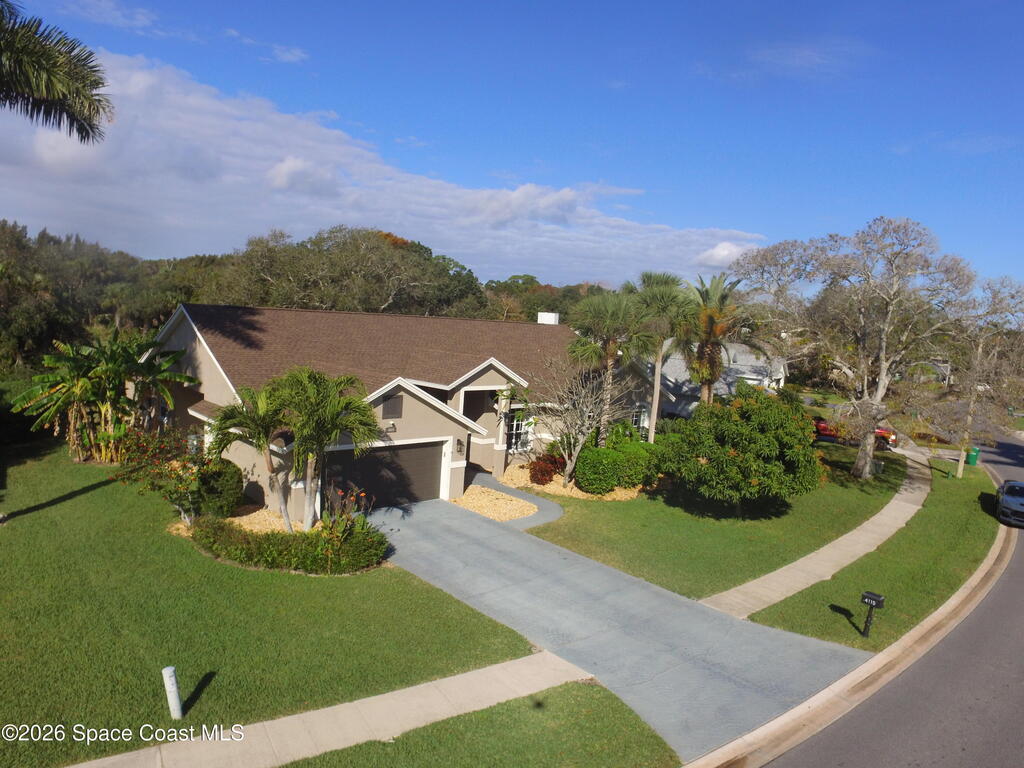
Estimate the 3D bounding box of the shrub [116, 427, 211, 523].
[{"bbox_3d":[-11.016,2.861,18.700,3.000,2.600,2.600,0,5,-30],"label":"shrub"}]

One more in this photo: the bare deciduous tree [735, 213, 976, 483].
[{"bbox_3d":[18.259,-1.920,32.302,11.300,13.920,10.500,7,5,29],"label":"bare deciduous tree"}]

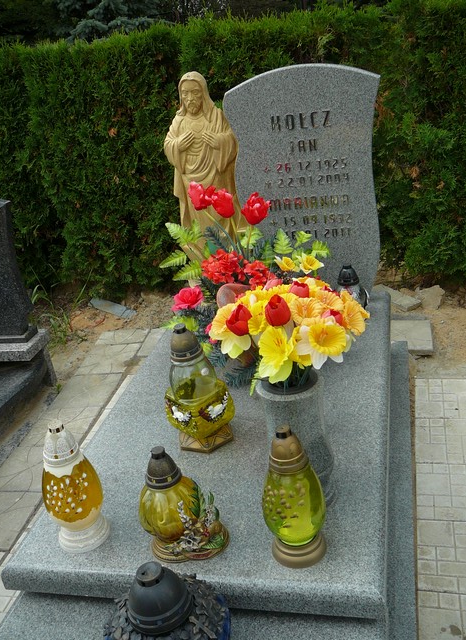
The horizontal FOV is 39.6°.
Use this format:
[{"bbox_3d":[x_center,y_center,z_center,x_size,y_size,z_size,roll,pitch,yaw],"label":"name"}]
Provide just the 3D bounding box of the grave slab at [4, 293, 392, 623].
[{"bbox_3d":[0.049,0.261,2.015,0.855,0.067,1.473,-2,26,15],"label":"grave slab"}]

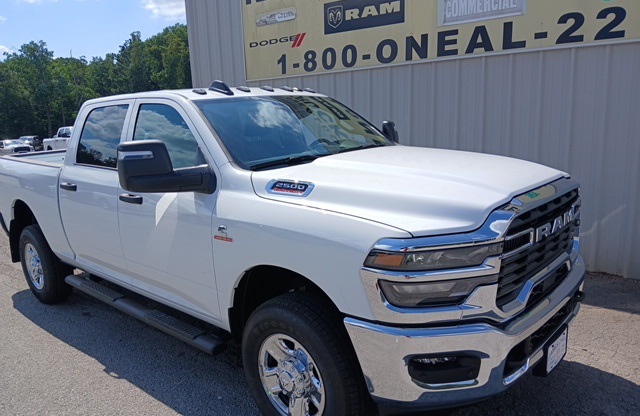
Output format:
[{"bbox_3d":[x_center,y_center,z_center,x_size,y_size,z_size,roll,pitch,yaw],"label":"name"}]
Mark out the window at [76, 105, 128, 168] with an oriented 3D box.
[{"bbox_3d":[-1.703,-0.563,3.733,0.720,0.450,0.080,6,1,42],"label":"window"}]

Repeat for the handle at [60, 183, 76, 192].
[{"bbox_3d":[-2.127,-0.172,4.072,0.225,0.052,0.055,6,14,41],"label":"handle"}]

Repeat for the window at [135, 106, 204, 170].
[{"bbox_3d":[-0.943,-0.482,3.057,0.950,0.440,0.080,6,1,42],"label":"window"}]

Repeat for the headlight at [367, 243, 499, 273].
[{"bbox_3d":[0.479,0.191,2.074,0.460,0.140,0.390,6,14,41],"label":"headlight"}]

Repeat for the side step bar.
[{"bbox_3d":[-1.391,0.722,3.577,2.240,0.110,0.170,6,13,42],"label":"side step bar"}]

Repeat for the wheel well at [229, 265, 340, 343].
[{"bbox_3d":[-0.106,0.499,2.523,0.920,0.480,0.340,6,13,42],"label":"wheel well"}]

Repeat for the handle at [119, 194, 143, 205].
[{"bbox_3d":[-1.322,-0.061,3.368,0.225,0.052,0.055,6,14,41],"label":"handle"}]

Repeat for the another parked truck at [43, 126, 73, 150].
[{"bbox_3d":[-13.500,-3.500,27.000,6.000,2.000,2.050,6,13,43],"label":"another parked truck"}]

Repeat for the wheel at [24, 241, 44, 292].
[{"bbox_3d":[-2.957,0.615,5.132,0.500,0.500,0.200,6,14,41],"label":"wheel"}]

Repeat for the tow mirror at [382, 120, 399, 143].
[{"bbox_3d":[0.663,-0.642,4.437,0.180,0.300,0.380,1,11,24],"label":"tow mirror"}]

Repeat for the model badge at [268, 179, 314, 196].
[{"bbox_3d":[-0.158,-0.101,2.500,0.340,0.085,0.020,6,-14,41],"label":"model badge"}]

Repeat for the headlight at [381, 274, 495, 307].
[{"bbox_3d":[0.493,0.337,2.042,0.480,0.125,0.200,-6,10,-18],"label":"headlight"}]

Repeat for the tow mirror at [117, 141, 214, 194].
[{"bbox_3d":[-0.848,-0.226,2.649,0.250,0.300,0.420,6,13,42],"label":"tow mirror"}]

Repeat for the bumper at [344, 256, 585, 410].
[{"bbox_3d":[1.014,0.551,2.755,0.660,0.420,2.000,6,14,41],"label":"bumper"}]

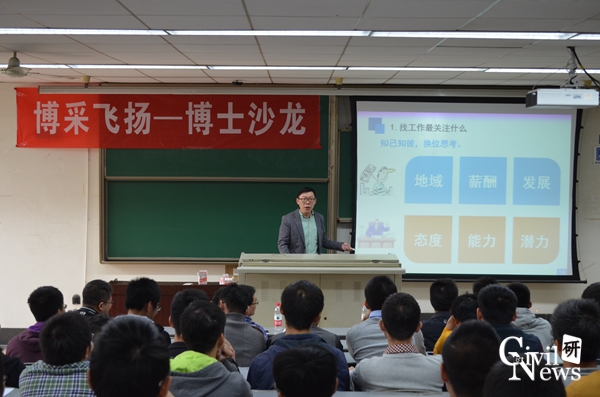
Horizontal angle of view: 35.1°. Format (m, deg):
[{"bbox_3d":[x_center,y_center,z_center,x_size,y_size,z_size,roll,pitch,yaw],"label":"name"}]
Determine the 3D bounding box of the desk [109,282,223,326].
[{"bbox_3d":[-1.210,1.199,9.249,1.188,0.779,0.500,0,3,0],"label":"desk"}]

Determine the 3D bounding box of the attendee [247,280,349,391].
[{"bbox_3d":[-0.011,0.973,4.430,0.480,1.250,0.720,0,3,0],"label":"attendee"}]

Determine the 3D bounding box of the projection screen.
[{"bbox_3d":[1.820,-0.114,10.315,2.504,2.032,0.080,0,3,0],"label":"projection screen"}]

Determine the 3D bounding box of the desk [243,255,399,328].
[{"bbox_3d":[0.178,1.071,8.470,1.425,1.143,0.720,0,3,0],"label":"desk"}]

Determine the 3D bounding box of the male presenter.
[{"bbox_3d":[0.128,0.751,8.980,0.680,1.725,0.450,0,3,-12],"label":"male presenter"}]

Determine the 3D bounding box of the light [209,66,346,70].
[{"bbox_3d":[-0.197,-1.141,8.303,1.224,0.080,0.300,0,3,0],"label":"light"}]

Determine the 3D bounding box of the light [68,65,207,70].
[{"bbox_3d":[-1.414,-1.149,8.297,1.224,0.080,0.300,0,3,0],"label":"light"}]

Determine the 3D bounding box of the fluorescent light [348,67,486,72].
[{"bbox_3d":[1.022,-1.133,8.309,1.224,0.080,0.300,0,3,0],"label":"fluorescent light"}]

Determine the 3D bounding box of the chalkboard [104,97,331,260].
[{"bbox_3d":[-0.914,-0.218,10.466,2.546,1.861,0.120,0,3,0],"label":"chalkboard"}]

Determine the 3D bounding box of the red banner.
[{"bbox_3d":[-1.429,-0.873,10.338,3.340,0.657,0.030,0,3,0],"label":"red banner"}]

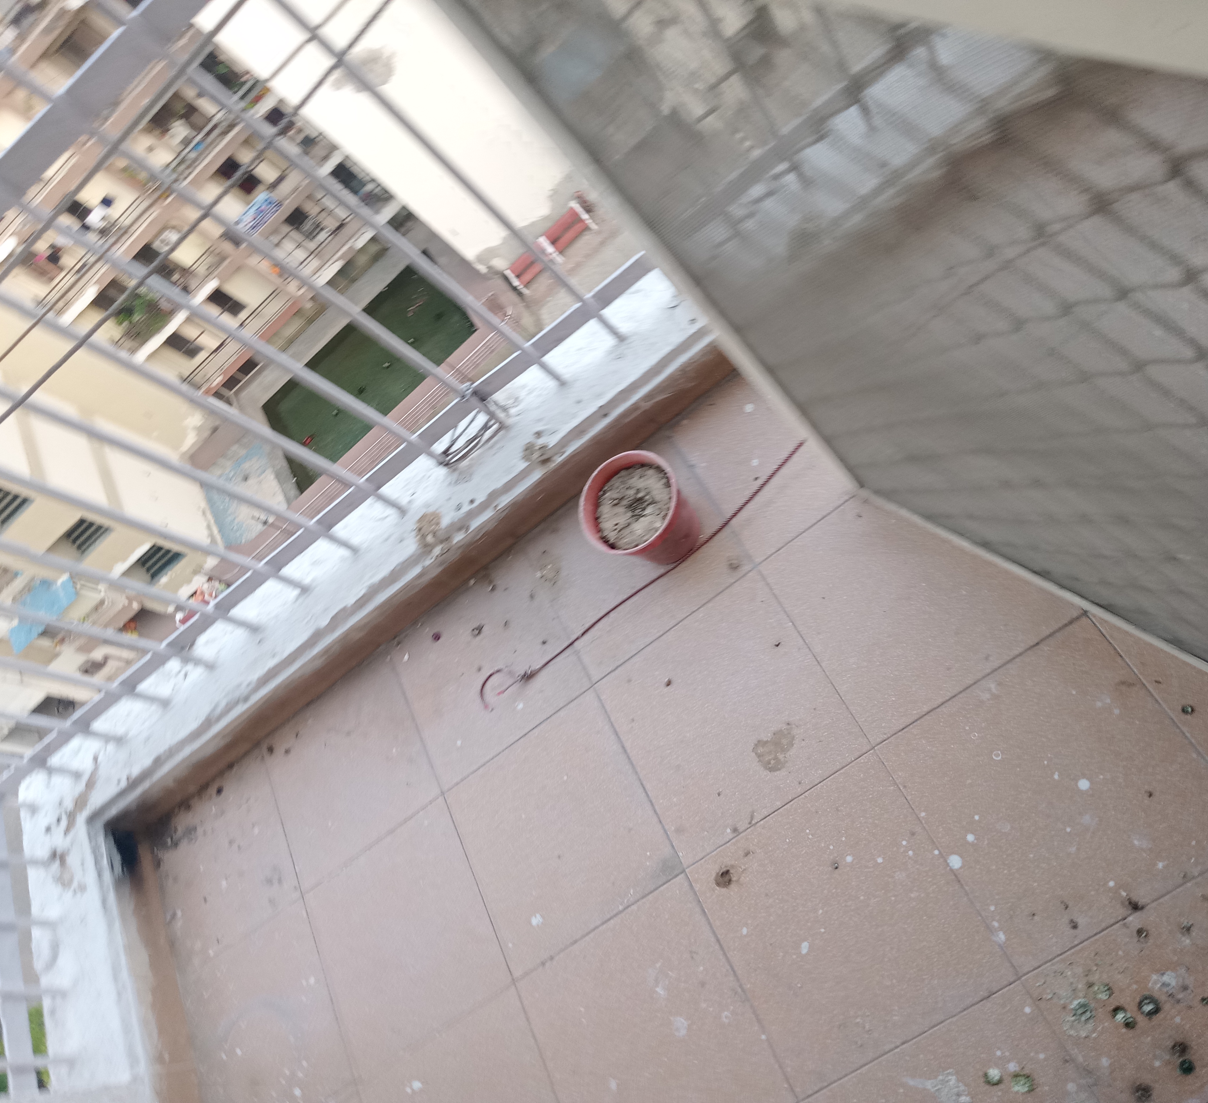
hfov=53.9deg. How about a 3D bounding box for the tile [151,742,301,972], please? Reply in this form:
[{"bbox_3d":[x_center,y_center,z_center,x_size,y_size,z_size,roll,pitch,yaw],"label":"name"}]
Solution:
[{"bbox_3d":[-0.633,0.524,1.986,0.269,0.015,0.266,-37,58,15],"label":"tile"}]

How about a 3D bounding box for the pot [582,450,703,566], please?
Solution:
[{"bbox_3d":[0.064,-0.051,1.693,0.153,0.124,0.153,-11,68,27],"label":"pot"}]

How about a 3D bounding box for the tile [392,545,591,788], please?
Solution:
[{"bbox_3d":[-0.179,0.183,1.837,0.302,0.015,0.266,-37,58,15],"label":"tile"}]

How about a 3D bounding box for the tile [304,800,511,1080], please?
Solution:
[{"bbox_3d":[-0.299,0.574,1.768,0.302,0.015,0.302,-37,58,15],"label":"tile"}]

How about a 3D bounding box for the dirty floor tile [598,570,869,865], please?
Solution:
[{"bbox_3d":[0.169,0.223,1.615,0.302,0.015,0.302,-37,58,15],"label":"dirty floor tile"}]

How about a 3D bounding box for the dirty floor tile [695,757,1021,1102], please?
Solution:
[{"bbox_3d":[0.290,0.453,1.460,0.302,0.015,0.302,-37,58,15],"label":"dirty floor tile"}]

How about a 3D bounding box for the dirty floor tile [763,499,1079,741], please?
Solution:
[{"bbox_3d":[0.403,0.048,1.539,0.302,0.015,0.302,-37,58,15],"label":"dirty floor tile"}]

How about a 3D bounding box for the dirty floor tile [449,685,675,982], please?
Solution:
[{"bbox_3d":[-0.065,0.399,1.692,0.302,0.015,0.302,-37,58,15],"label":"dirty floor tile"}]

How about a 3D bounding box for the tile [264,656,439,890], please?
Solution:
[{"bbox_3d":[-0.413,0.358,1.914,0.302,0.015,0.266,-37,58,15],"label":"tile"}]

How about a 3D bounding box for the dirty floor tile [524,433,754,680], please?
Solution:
[{"bbox_3d":[0.055,0.008,1.761,0.302,0.015,0.266,-37,58,15],"label":"dirty floor tile"}]

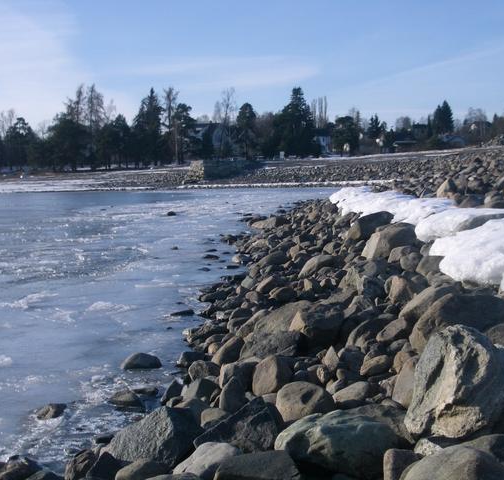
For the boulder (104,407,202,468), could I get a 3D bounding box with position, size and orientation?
[{"bbox_3d":[-0.628,1.254,5.800,0.652,0.350,0.500,-1,5,-6],"label":"boulder"}]

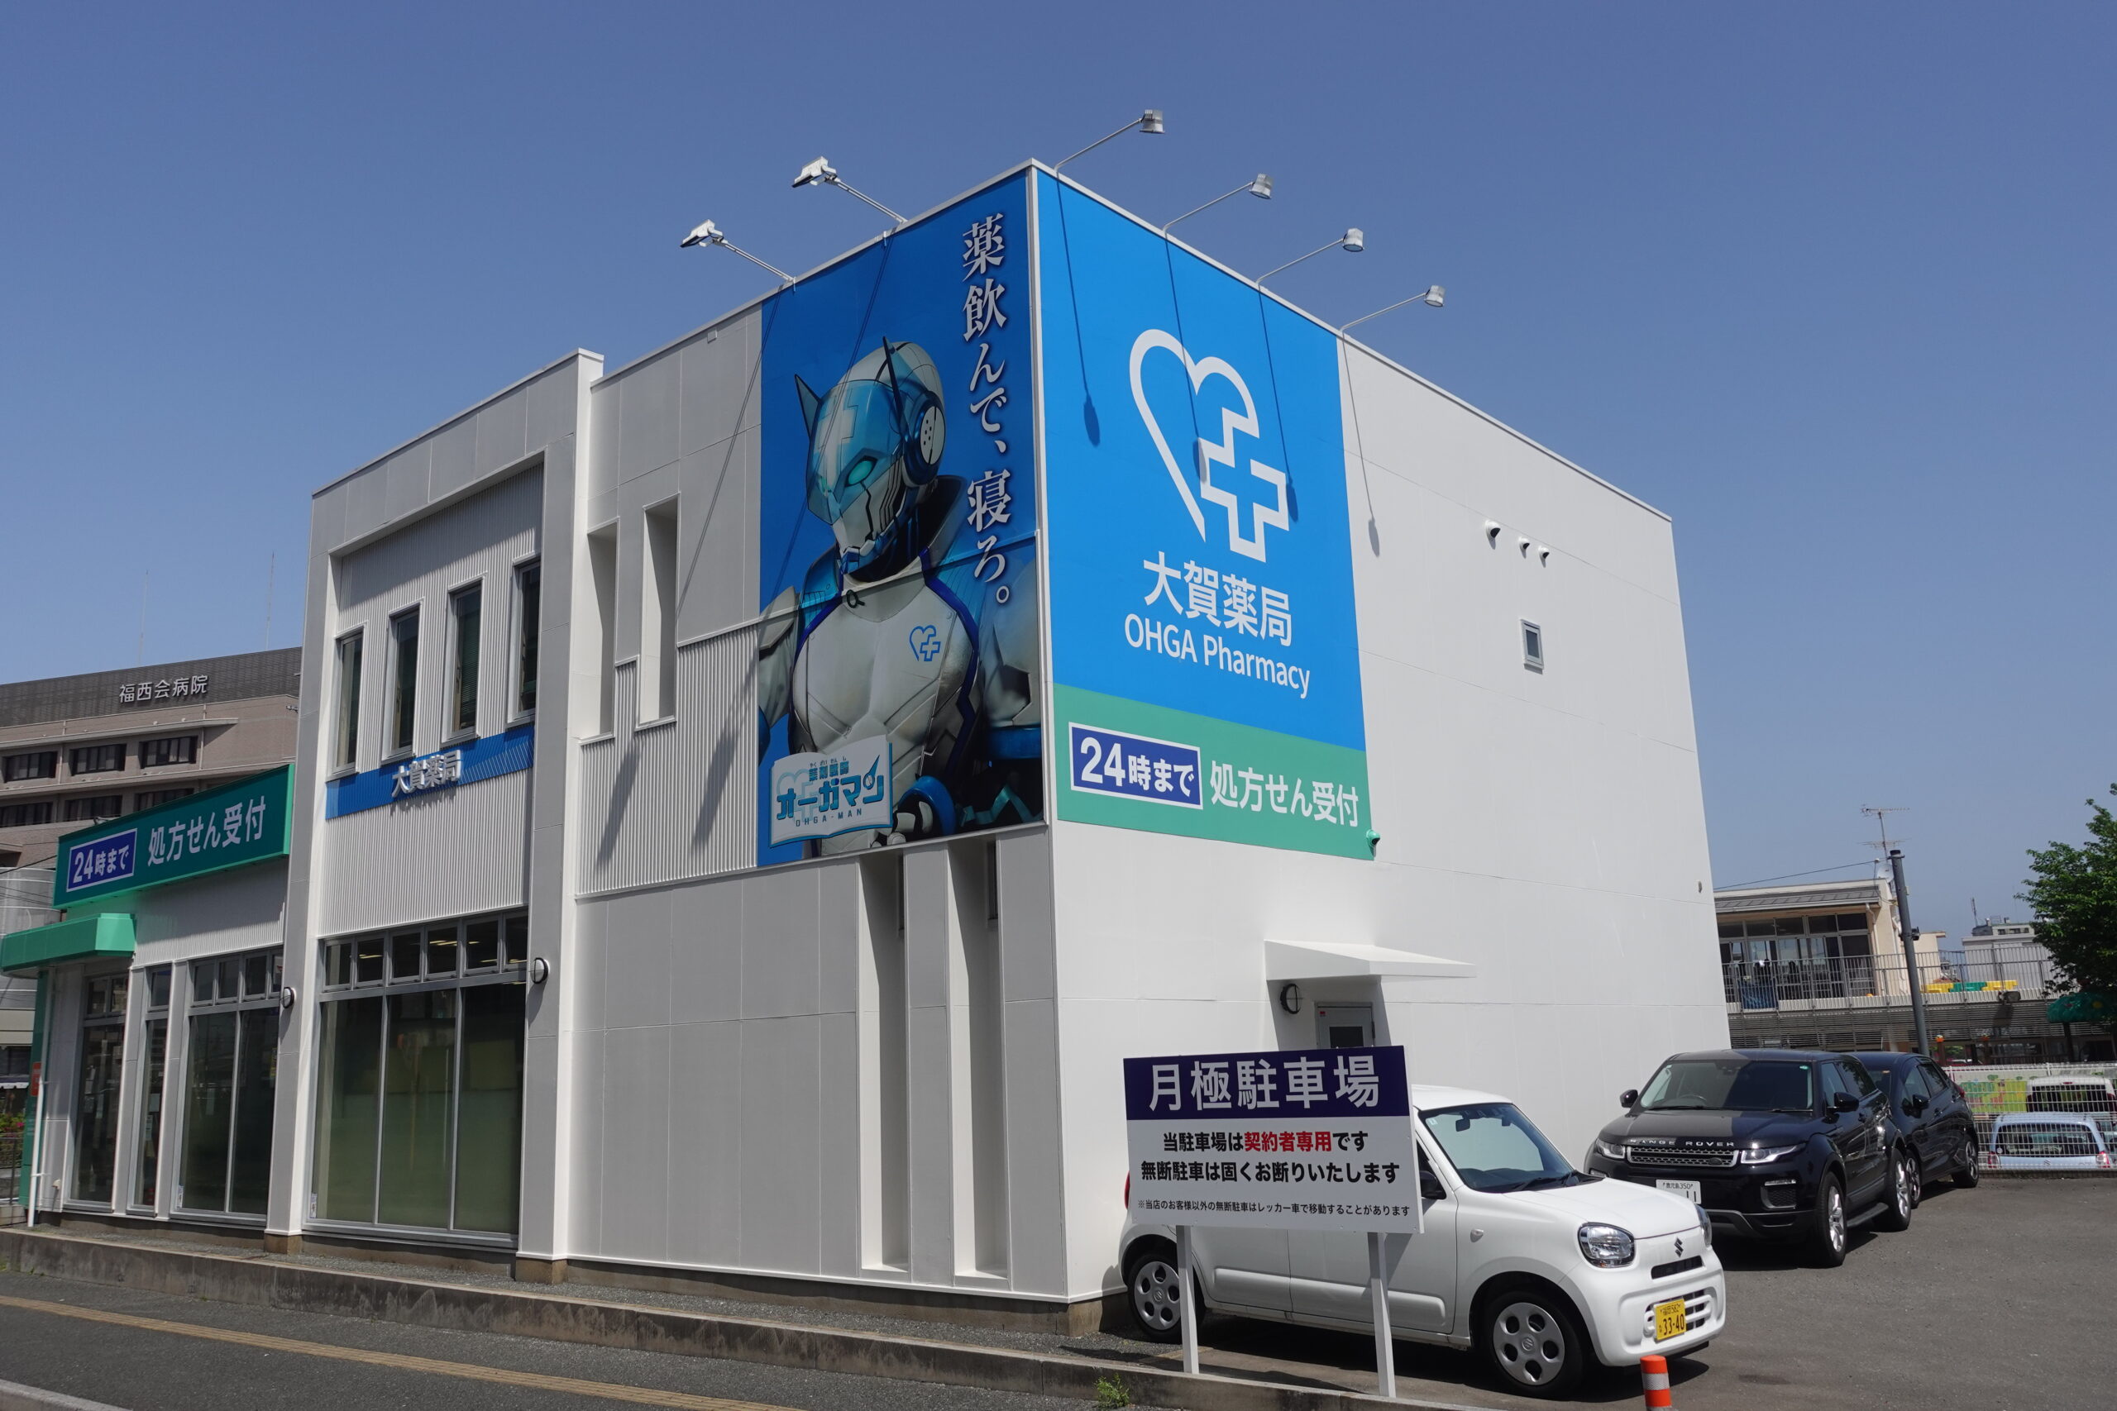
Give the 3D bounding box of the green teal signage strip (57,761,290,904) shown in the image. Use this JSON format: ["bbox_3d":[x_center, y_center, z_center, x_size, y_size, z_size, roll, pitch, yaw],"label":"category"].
[{"bbox_3d":[-11.001,1.718,20.195,7.000,0.970,0.130,-13,-16,40],"label":"green teal signage strip"}]

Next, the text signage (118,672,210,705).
[{"bbox_3d":[-63.040,-1.106,116.000,8.106,1.350,0.200,-6,-13,18],"label":"text signage"}]

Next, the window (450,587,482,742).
[{"bbox_3d":[-5.858,-0.450,16.272,0.680,1.580,0.100,-12,-16,40],"label":"window"}]

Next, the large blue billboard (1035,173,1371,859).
[{"bbox_3d":[1.242,-1.269,12.764,0.100,4.710,3.985,-12,-16,40],"label":"large blue billboard"}]

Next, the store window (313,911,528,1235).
[{"bbox_3d":[-6.071,3.488,15.559,4.150,2.840,0.130,-13,-16,40],"label":"store window"}]

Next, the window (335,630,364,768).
[{"bbox_3d":[-7.585,-0.019,17.589,0.630,1.540,0.130,-13,-16,40],"label":"window"}]

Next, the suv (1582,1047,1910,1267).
[{"bbox_3d":[6.006,3.835,14.307,1.960,1.630,4.360,-11,-15,35],"label":"suv"}]

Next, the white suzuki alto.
[{"bbox_3d":[2.050,3.005,9.630,3.395,1.525,1.475,-11,-17,44],"label":"white suzuki alto"}]

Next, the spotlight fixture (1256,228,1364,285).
[{"bbox_3d":[2.066,-3.664,13.539,1.020,0.240,0.160,-12,-16,40],"label":"spotlight fixture"}]

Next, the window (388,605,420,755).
[{"bbox_3d":[-6.774,-0.249,17.061,0.670,1.580,0.100,-12,-16,40],"label":"window"}]

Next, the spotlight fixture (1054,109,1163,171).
[{"bbox_3d":[0.353,-3.944,11.569,1.000,0.250,0.200,-13,-16,40],"label":"spotlight fixture"}]

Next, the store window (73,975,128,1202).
[{"bbox_3d":[-11.978,4.790,20.641,1.750,2.800,0.130,-13,-16,40],"label":"store window"}]

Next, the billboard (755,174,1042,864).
[{"bbox_3d":[-1.276,-1.286,12.268,3.000,4.705,0.100,-12,-16,40],"label":"billboard"}]

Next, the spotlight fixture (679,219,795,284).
[{"bbox_3d":[-2.497,-3.581,13.098,0.260,0.280,1.020,-12,-16,40],"label":"spotlight fixture"}]

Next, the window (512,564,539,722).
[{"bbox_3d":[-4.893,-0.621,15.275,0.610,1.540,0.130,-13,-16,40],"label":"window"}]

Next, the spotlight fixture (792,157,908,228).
[{"bbox_3d":[-1.515,-3.802,12.274,0.260,0.300,0.990,-12,-16,40],"label":"spotlight fixture"}]

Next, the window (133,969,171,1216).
[{"bbox_3d":[-10.744,4.514,19.580,1.050,2.800,0.130,-13,-16,40],"label":"window"}]

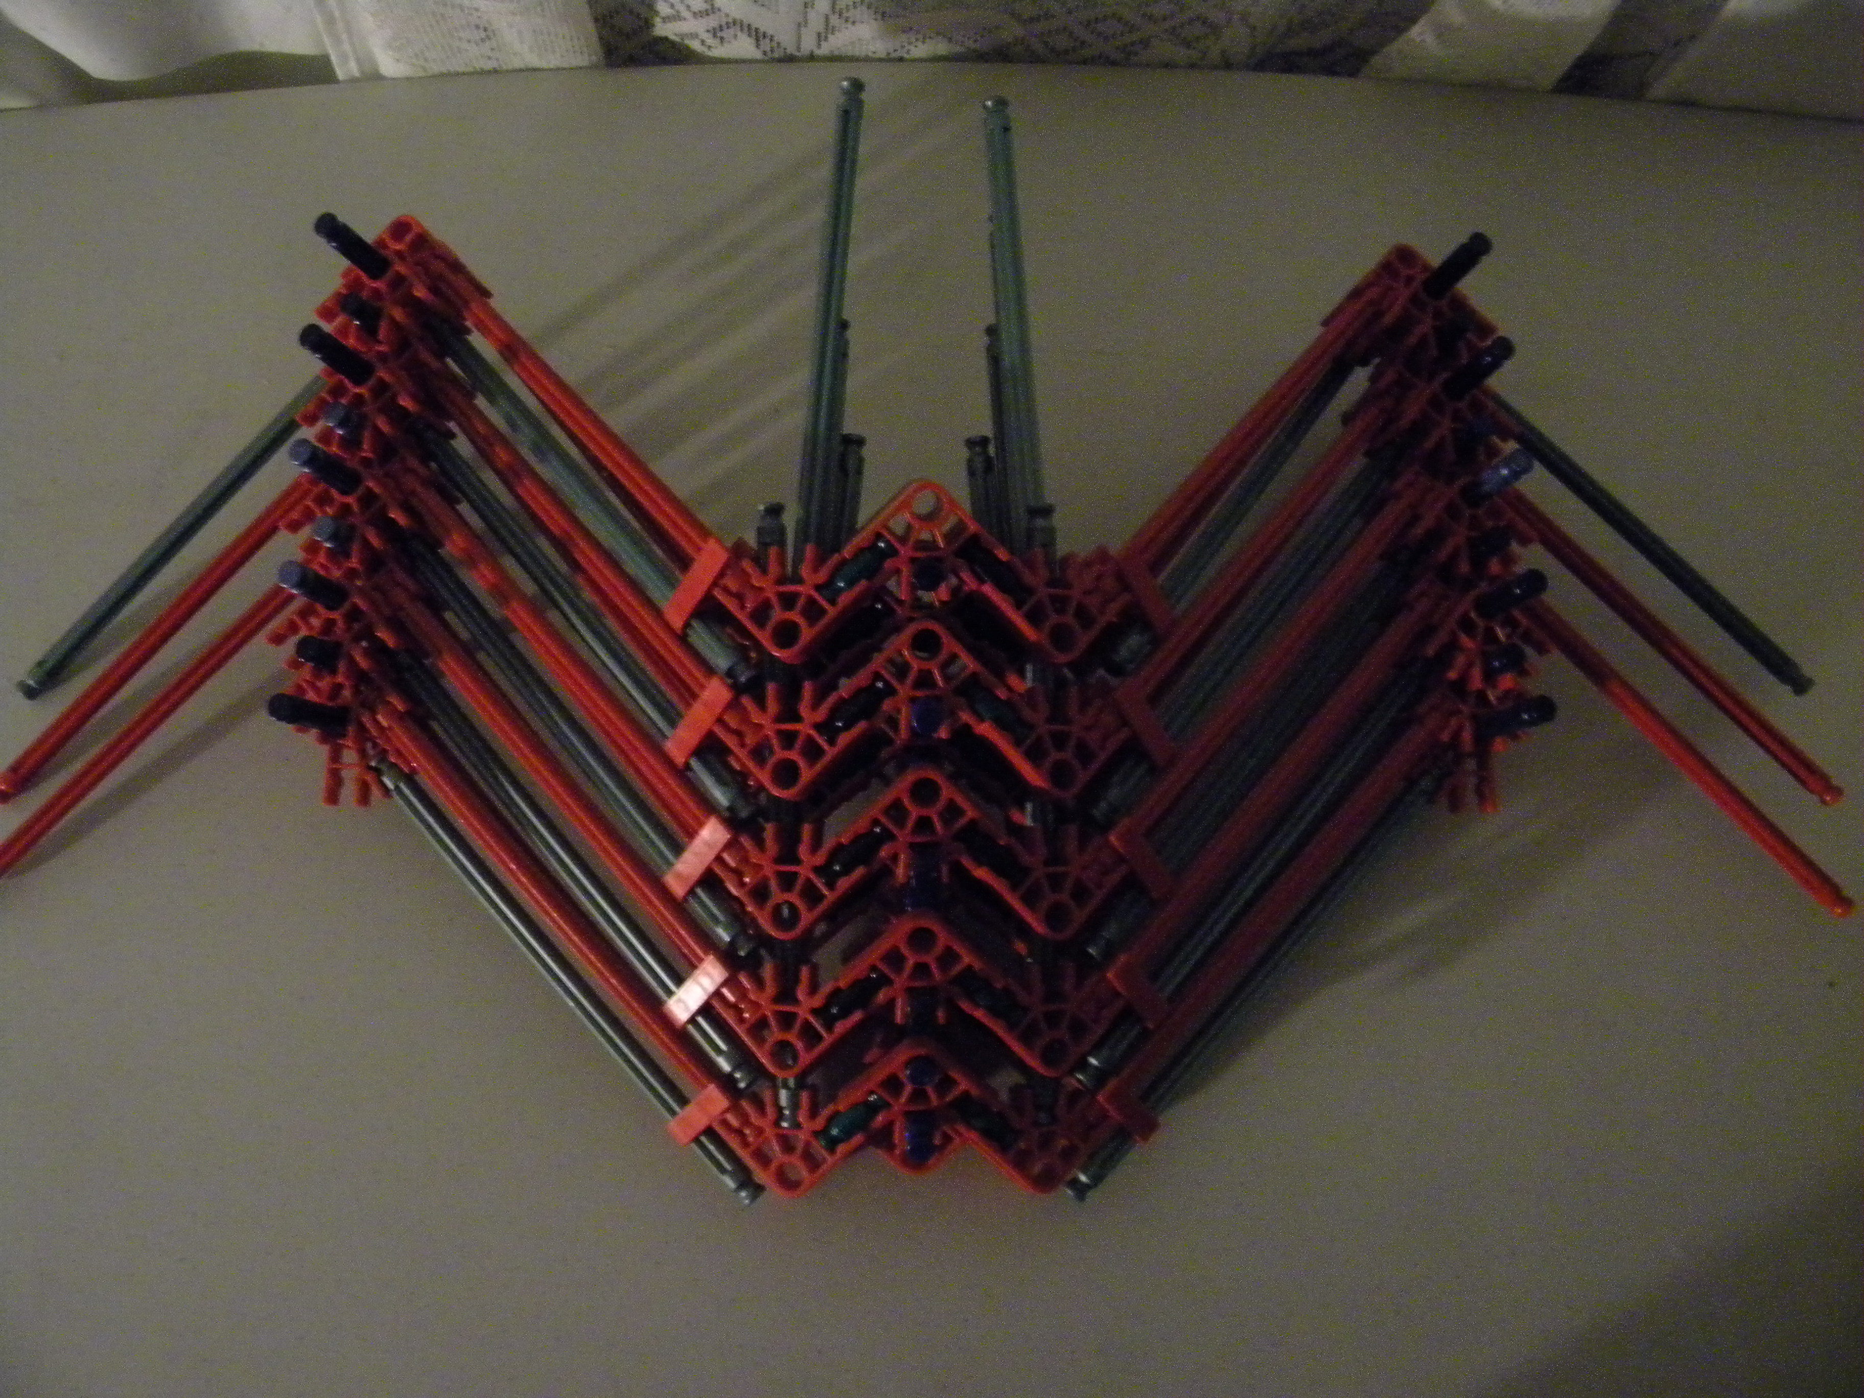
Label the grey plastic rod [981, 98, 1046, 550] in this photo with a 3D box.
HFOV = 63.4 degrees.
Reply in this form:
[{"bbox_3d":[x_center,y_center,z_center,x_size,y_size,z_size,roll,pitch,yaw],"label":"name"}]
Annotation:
[{"bbox_3d":[0.020,-0.080,0.336,0.006,0.006,0.129,-4,72,-1],"label":"grey plastic rod"}]

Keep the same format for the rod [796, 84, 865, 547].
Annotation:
[{"bbox_3d":[-0.023,-0.083,0.334,0.006,0.006,0.129,4,74,1],"label":"rod"}]

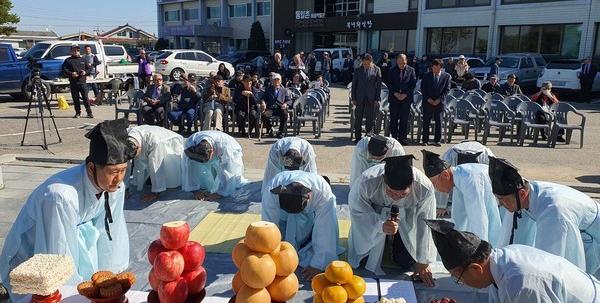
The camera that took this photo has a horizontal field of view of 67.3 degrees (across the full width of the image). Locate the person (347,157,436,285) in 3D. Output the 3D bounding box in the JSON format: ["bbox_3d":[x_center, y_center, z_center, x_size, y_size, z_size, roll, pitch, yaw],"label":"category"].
[{"bbox_3d":[0.682,0.448,3.447,0.630,0.870,0.830,2,12,3],"label":"person"}]

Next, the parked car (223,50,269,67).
[{"bbox_3d":[-4.441,-6.801,34.958,1.850,1.680,4.650,13,17,43],"label":"parked car"}]

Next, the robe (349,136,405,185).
[{"bbox_3d":[0.847,0.142,5.191,0.620,0.650,0.850,2,12,3],"label":"robe"}]

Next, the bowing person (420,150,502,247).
[{"bbox_3d":[1.553,0.404,4.017,0.880,0.750,0.580,-8,15,-37],"label":"bowing person"}]

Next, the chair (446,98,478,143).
[{"bbox_3d":[3.161,-0.601,8.771,0.560,0.790,0.560,3,12,10],"label":"chair"}]

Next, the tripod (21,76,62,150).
[{"bbox_3d":[-4.286,-0.668,7.519,0.620,1.180,0.620,-11,17,-44],"label":"tripod"}]

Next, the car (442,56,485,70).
[{"bbox_3d":[7.734,-3.728,22.001,1.820,1.560,4.600,13,17,43],"label":"car"}]

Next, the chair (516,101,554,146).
[{"bbox_3d":[4.398,-0.531,8.544,0.560,0.790,0.560,3,12,8],"label":"chair"}]

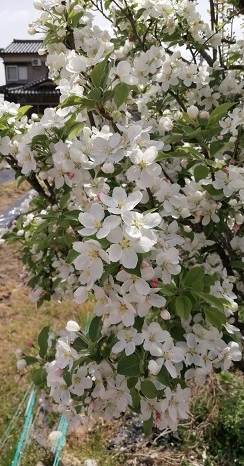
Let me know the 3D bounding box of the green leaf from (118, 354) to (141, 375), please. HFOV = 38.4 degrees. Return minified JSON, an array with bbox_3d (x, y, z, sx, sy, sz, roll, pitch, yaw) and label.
[{"bbox_3d":[0.011,0.200,0.528,0.038,0.033,0.012,0,-11,0],"label":"green leaf"}]

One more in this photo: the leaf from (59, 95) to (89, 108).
[{"bbox_3d":[-0.079,-0.219,0.583,0.052,0.012,0.025,-14,42,-6],"label":"leaf"}]

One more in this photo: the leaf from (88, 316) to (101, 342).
[{"bbox_3d":[-0.039,0.146,0.530,0.020,0.039,0.011,6,-18,15],"label":"leaf"}]

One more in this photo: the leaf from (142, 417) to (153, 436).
[{"bbox_3d":[0.041,0.310,0.561,0.016,0.035,0.009,-2,-6,-6],"label":"leaf"}]

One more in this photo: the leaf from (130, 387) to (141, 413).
[{"bbox_3d":[0.021,0.262,0.550,0.017,0.042,0.010,-10,-6,-16],"label":"leaf"}]

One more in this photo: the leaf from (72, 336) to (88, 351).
[{"bbox_3d":[-0.065,0.171,0.540,0.028,0.011,0.019,27,59,11],"label":"leaf"}]

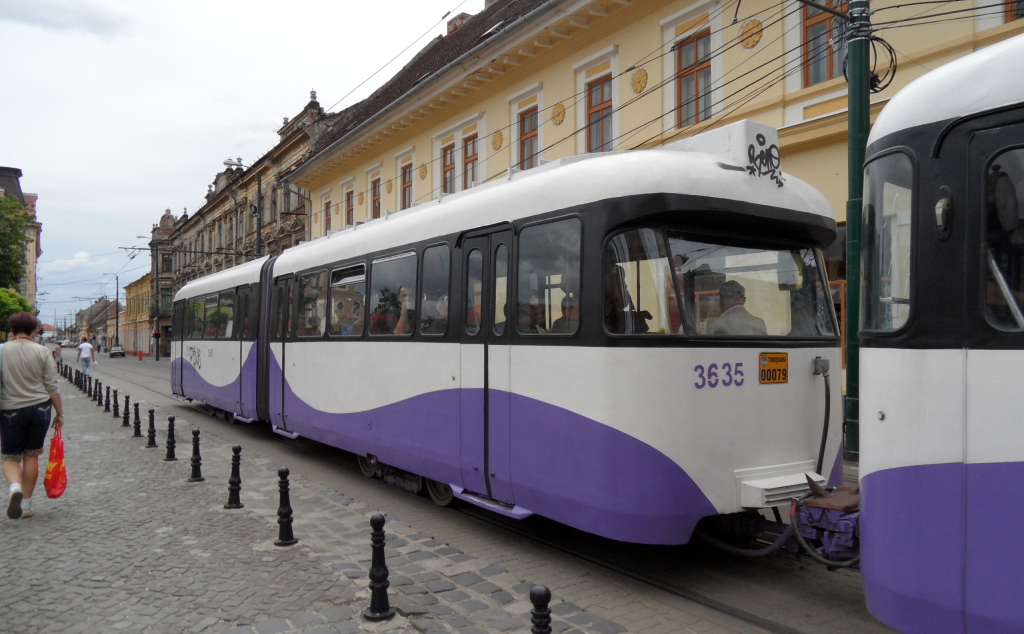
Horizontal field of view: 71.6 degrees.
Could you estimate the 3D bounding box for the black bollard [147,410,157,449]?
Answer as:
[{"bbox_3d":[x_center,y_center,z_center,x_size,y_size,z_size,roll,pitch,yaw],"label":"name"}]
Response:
[{"bbox_3d":[-5.549,1.710,10.950,0.185,0.580,0.185,1,-2,-35],"label":"black bollard"}]

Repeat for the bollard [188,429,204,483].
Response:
[{"bbox_3d":[-3.598,1.574,8.100,0.185,0.580,0.185,1,-2,-35],"label":"bollard"}]

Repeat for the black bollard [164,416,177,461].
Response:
[{"bbox_3d":[-4.533,1.610,9.450,0.185,0.580,0.185,1,-2,-35],"label":"black bollard"}]

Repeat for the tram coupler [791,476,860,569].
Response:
[{"bbox_3d":[1.974,1.292,4.357,0.430,0.460,0.600,1,-2,-35],"label":"tram coupler"}]

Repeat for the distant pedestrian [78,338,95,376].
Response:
[{"bbox_3d":[-18.578,1.760,31.000,0.620,1.690,0.380,1,-2,-35],"label":"distant pedestrian"}]

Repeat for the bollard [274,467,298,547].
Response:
[{"bbox_3d":[-1.738,1.440,5.440,0.185,0.580,0.185,1,-2,-35],"label":"bollard"}]

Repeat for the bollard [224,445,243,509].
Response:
[{"bbox_3d":[-2.639,1.518,6.780,0.185,0.580,0.185,1,-2,-35],"label":"bollard"}]

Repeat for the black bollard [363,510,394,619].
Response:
[{"bbox_3d":[-0.754,1.406,4.020,0.185,0.580,0.185,0,-2,0],"label":"black bollard"}]

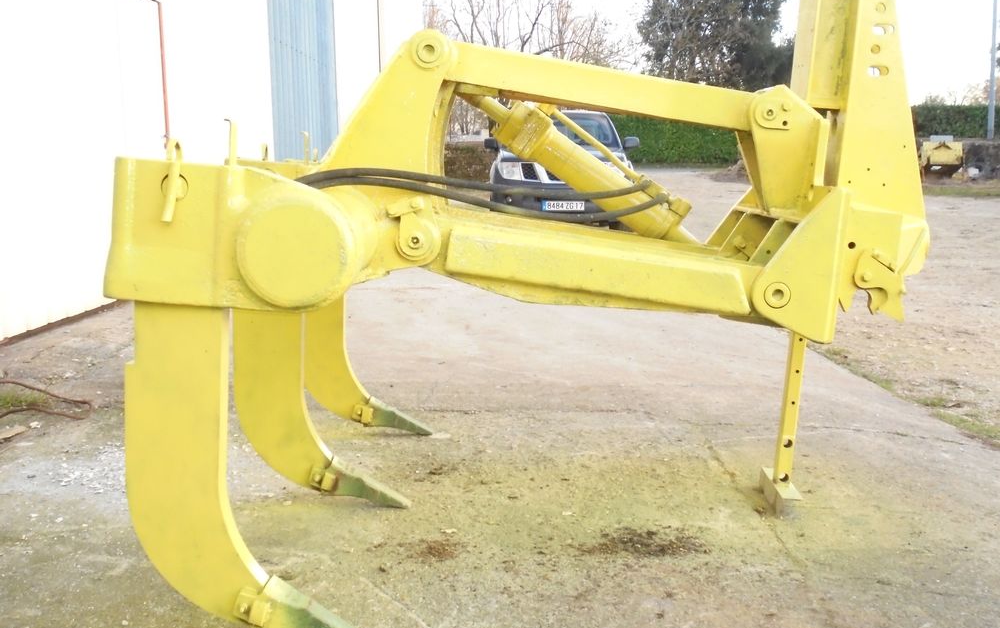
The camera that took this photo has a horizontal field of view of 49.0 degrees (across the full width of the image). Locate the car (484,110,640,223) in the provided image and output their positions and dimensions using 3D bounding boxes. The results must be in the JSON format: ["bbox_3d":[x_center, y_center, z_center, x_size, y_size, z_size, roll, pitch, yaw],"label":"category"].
[{"bbox_3d":[0.882,-2.031,15.858,1.920,1.770,5.050,-1,8,3],"label":"car"}]

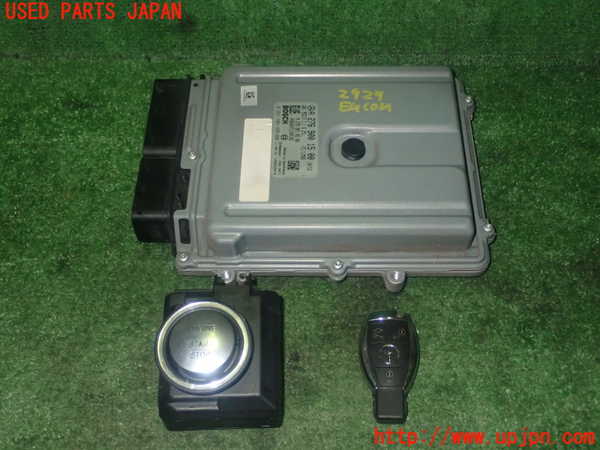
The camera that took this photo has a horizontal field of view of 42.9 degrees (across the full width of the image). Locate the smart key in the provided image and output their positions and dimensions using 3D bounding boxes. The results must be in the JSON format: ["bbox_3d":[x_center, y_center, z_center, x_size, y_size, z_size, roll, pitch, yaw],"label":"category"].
[{"bbox_3d":[0.062,0.098,0.533,0.042,0.015,0.081,2,56,1],"label":"smart key"}]

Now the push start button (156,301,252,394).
[{"bbox_3d":[-0.059,0.078,0.492,0.062,0.020,0.062,0,56,0],"label":"push start button"}]

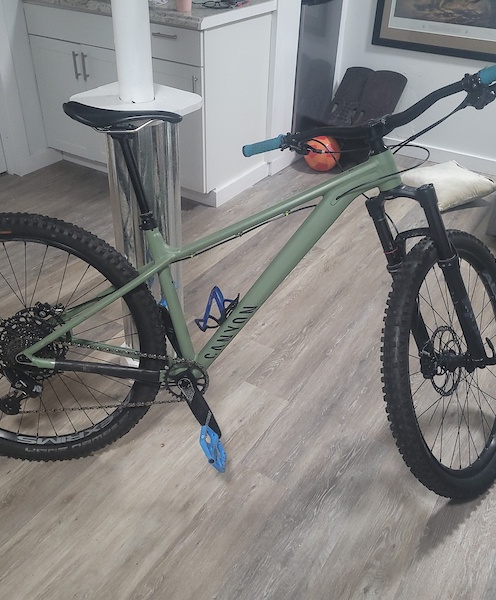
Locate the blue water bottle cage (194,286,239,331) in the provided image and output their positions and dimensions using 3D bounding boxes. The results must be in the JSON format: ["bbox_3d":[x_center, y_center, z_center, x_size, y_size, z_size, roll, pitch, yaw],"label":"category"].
[{"bbox_3d":[-0.083,0.026,1.592,0.080,0.145,0.075,35,18,-12],"label":"blue water bottle cage"}]

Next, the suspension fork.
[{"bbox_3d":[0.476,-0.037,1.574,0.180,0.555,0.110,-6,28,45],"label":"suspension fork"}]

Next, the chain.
[{"bbox_3d":[-0.378,0.218,1.624,0.515,0.215,0.035,2,22,0],"label":"chain"}]

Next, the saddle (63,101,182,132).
[{"bbox_3d":[-0.294,-0.432,1.416,0.277,0.070,0.145,4,22,0],"label":"saddle"}]

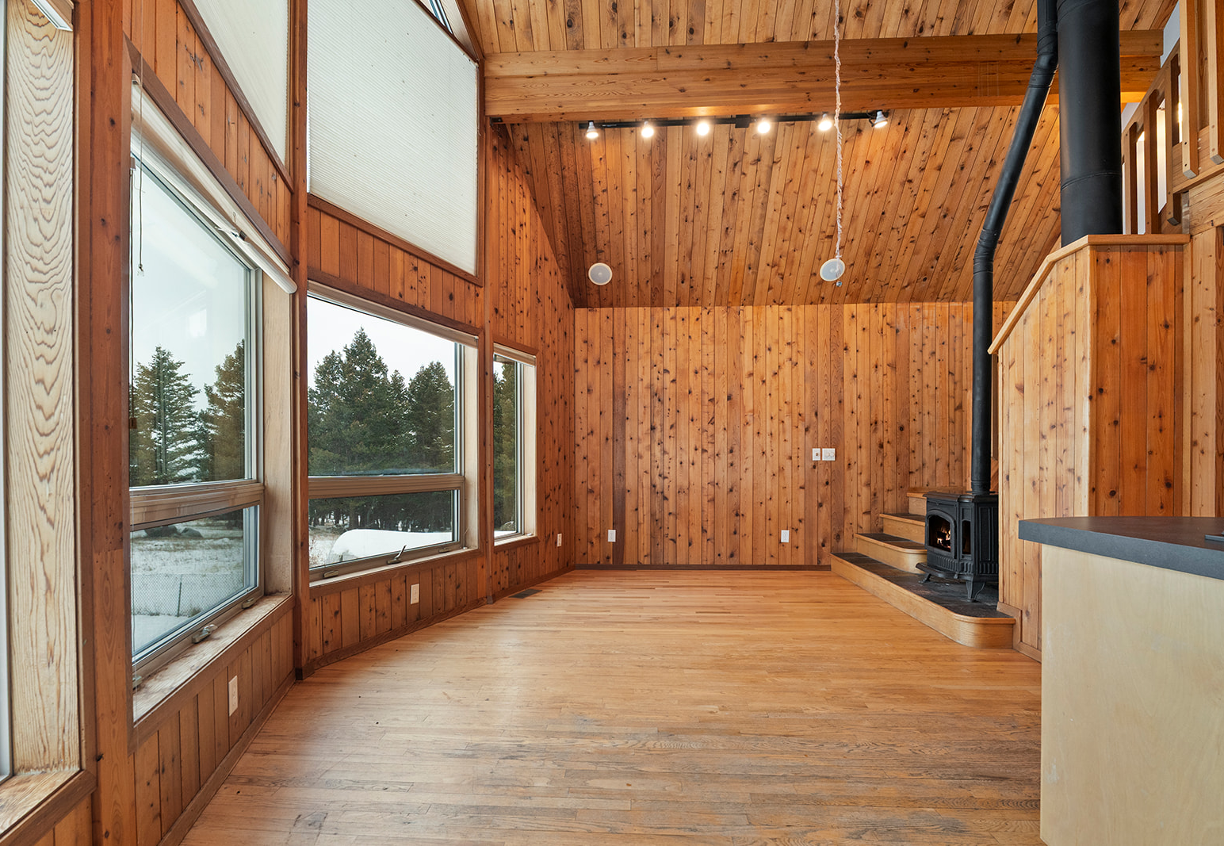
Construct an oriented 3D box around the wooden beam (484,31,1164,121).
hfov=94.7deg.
[{"bbox_3d":[1.395,-2.382,3.910,4.580,0.445,0.115,0,-2,3],"label":"wooden beam"}]

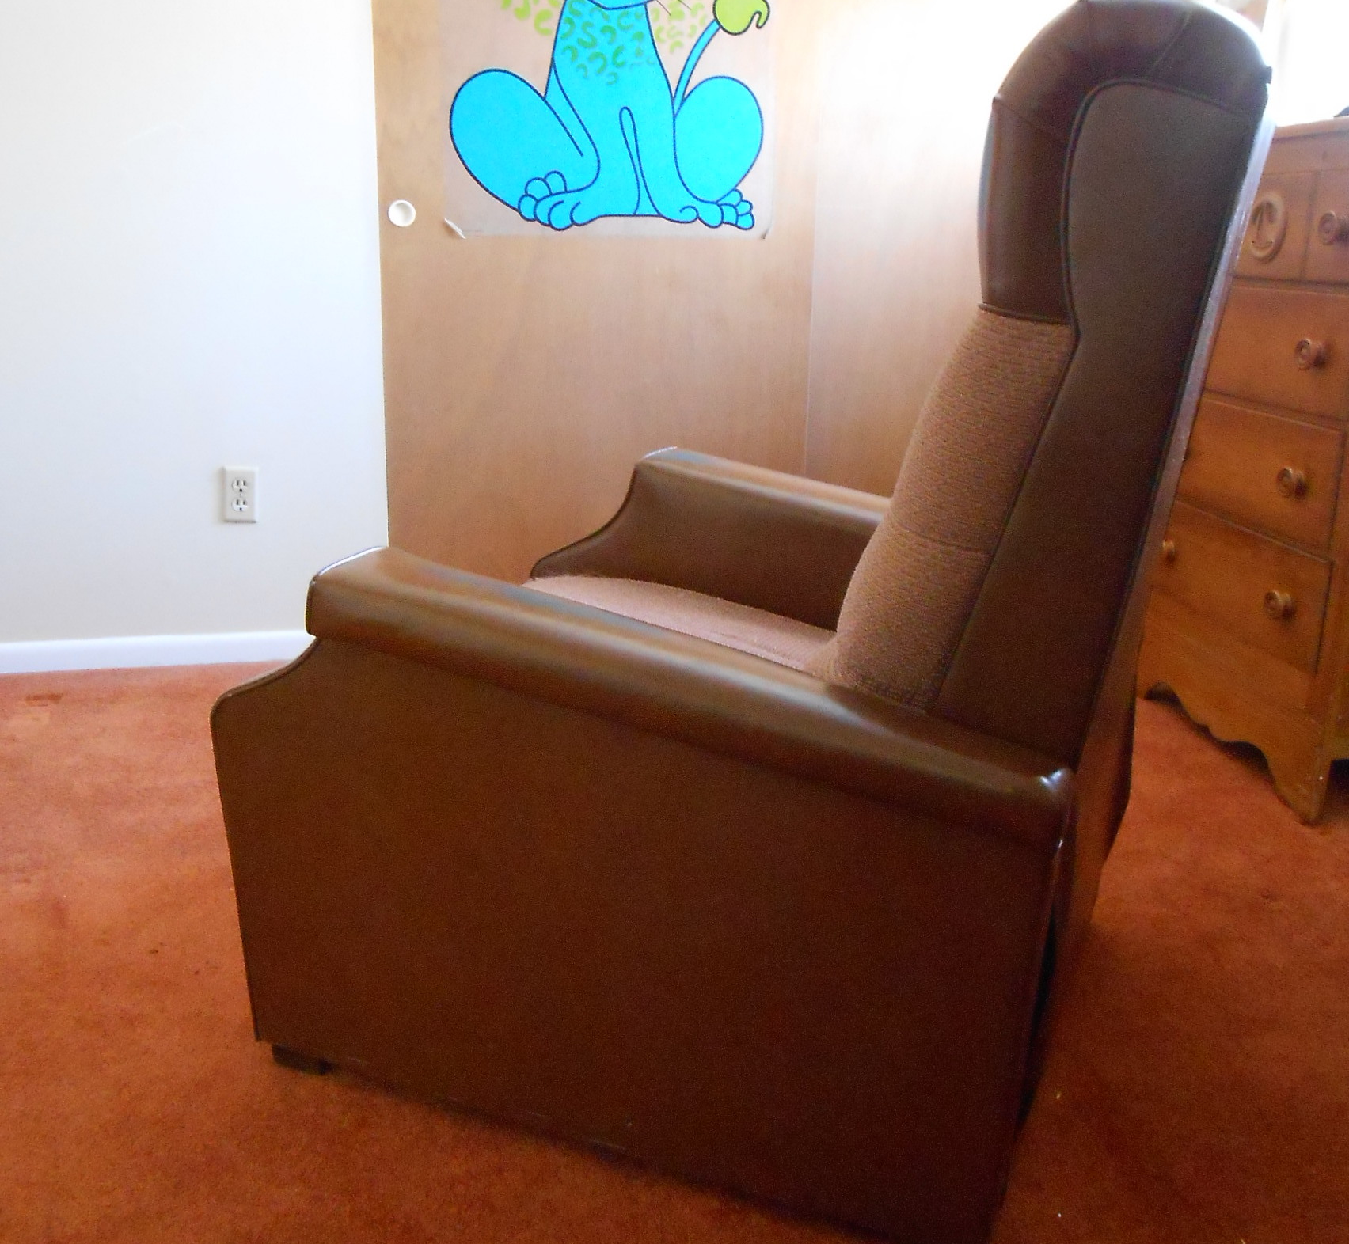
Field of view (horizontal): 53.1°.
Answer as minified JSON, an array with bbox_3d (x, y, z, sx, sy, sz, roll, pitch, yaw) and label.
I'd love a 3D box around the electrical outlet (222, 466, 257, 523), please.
[{"bbox_3d":[-0.867,-0.252,2.697,0.070,0.114,0.009,-3,16,-13],"label":"electrical outlet"}]

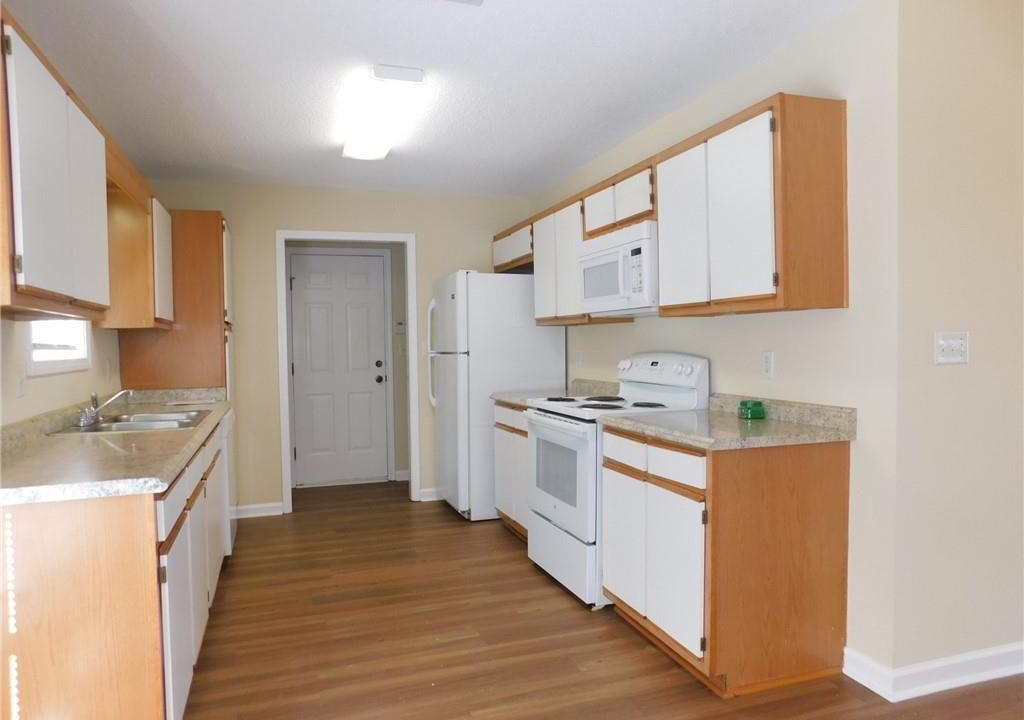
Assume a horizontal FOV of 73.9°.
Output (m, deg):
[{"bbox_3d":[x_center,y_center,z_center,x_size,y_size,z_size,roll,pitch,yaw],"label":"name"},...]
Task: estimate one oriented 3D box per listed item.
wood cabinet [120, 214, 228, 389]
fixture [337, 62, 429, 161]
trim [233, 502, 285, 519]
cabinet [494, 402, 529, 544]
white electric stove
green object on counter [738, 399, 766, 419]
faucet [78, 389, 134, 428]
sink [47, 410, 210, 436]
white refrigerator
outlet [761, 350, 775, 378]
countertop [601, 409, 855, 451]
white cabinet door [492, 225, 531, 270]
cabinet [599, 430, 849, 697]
[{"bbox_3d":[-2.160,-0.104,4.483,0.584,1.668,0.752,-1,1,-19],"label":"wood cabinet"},{"bbox_3d":[-0.691,-1.245,3.538,0.260,0.076,1.270,-1,2,-19],"label":"fixture"},{"bbox_3d":[-1.861,1.115,5.013,0.344,0.087,0.016,-1,1,-19],"label":"trim"},{"bbox_3d":[0.307,0.705,4.352,0.619,0.867,0.891,-1,1,-19],"label":"cabinet"},{"bbox_3d":[0.511,0.554,3.546,0.703,1.184,0.757,-1,2,-19],"label":"white electric stove"},{"bbox_3d":[1.028,0.208,2.922,0.106,0.076,0.106,-1,2,-19],"label":"green object on counter"},{"bbox_3d":[-1.878,0.216,3.173,0.203,0.155,0.238,-1,1,-19],"label":"faucet"},{"bbox_3d":[-1.714,0.365,3.147,0.540,0.180,0.810,-1,2,-19],"label":"sink"},{"bbox_3d":[-0.123,0.264,5.102,0.851,1.728,0.743,-1,1,-19],"label":"white refrigerator"},{"bbox_3d":[1.096,0.019,2.930,0.008,0.111,0.074,-1,1,-19],"label":"outlet"},{"bbox_3d":[0.824,0.276,2.789,0.630,0.048,0.825,-1,2,-19],"label":"countertop"},{"bbox_3d":[0.003,-0.850,5.170,0.022,0.206,0.870,-2,2,-19],"label":"white cabinet door"},{"bbox_3d":[0.834,0.731,2.813,0.617,0.870,0.807,-1,2,-19],"label":"cabinet"}]

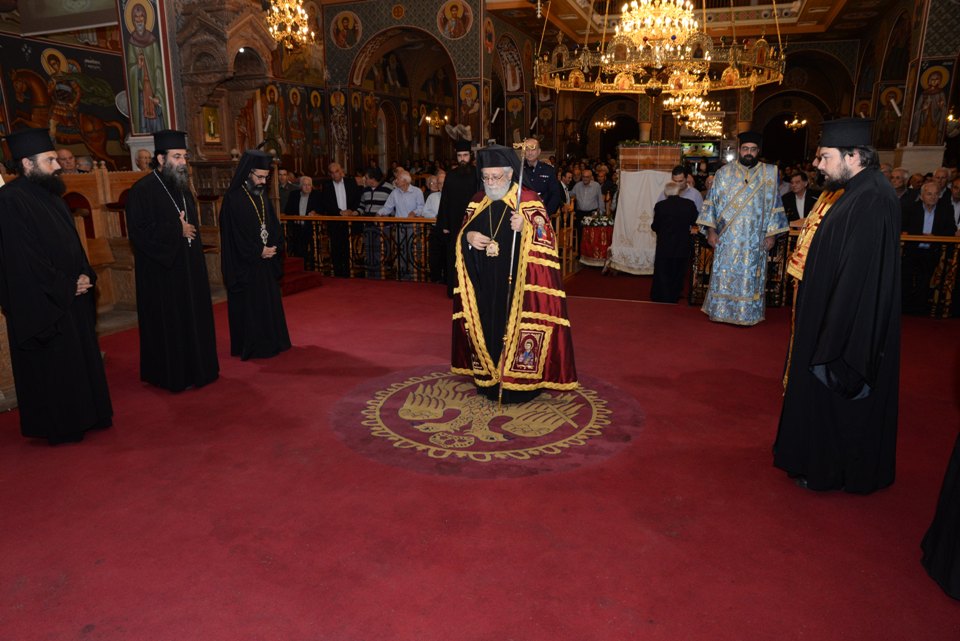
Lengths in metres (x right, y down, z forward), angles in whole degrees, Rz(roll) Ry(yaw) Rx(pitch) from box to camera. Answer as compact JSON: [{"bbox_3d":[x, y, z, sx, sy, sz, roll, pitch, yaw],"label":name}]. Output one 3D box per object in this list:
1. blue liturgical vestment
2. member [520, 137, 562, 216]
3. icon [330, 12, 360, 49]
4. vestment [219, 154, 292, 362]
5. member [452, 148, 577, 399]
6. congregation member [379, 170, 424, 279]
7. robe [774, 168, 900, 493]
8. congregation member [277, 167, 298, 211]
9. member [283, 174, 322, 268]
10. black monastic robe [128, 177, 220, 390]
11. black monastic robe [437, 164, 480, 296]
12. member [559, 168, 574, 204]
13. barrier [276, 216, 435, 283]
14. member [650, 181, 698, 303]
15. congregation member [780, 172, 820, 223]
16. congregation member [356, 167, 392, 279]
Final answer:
[{"bbox_3d":[2.690,-0.818,6.604,0.840,1.600,0.480,5,15,20],"label":"blue liturgical vestment"},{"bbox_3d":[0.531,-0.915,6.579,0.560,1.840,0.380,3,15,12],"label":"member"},{"bbox_3d":[-3.094,-6.709,14.786,0.870,0.870,0.050,5,15,18],"label":"icon"},{"bbox_3d":[-1.969,-0.578,5.638,0.500,1.744,0.600,9,17,32],"label":"vestment"},{"bbox_3d":[0.228,-0.339,4.538,0.820,1.740,0.680,6,16,23],"label":"member"},{"bbox_3d":[-1.087,-1.289,9.169,0.620,1.645,0.480,6,16,22],"label":"congregation member"},{"bbox_3d":[1.812,0.047,3.316,0.520,1.600,0.620,6,15,21],"label":"robe"},{"bbox_3d":[-3.126,-1.642,10.489,0.520,1.650,0.380,-4,15,-14],"label":"congregation member"},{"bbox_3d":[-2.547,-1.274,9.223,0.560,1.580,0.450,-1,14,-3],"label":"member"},{"bbox_3d":[-2.238,-0.299,4.724,0.520,1.570,0.630,6,16,23],"label":"black monastic robe"},{"bbox_3d":[-0.221,-1.125,7.999,0.680,1.624,0.450,1,15,3],"label":"black monastic robe"},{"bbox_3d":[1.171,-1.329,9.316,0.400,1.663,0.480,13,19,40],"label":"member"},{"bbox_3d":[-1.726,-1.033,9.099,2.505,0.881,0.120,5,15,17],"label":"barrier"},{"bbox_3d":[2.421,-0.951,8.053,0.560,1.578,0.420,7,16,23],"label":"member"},{"bbox_3d":[3.755,-0.912,7.697,0.550,1.690,0.450,9,17,29],"label":"congregation member"},{"bbox_3d":[-1.445,-1.237,8.819,0.540,1.710,0.450,5,15,19],"label":"congregation member"}]

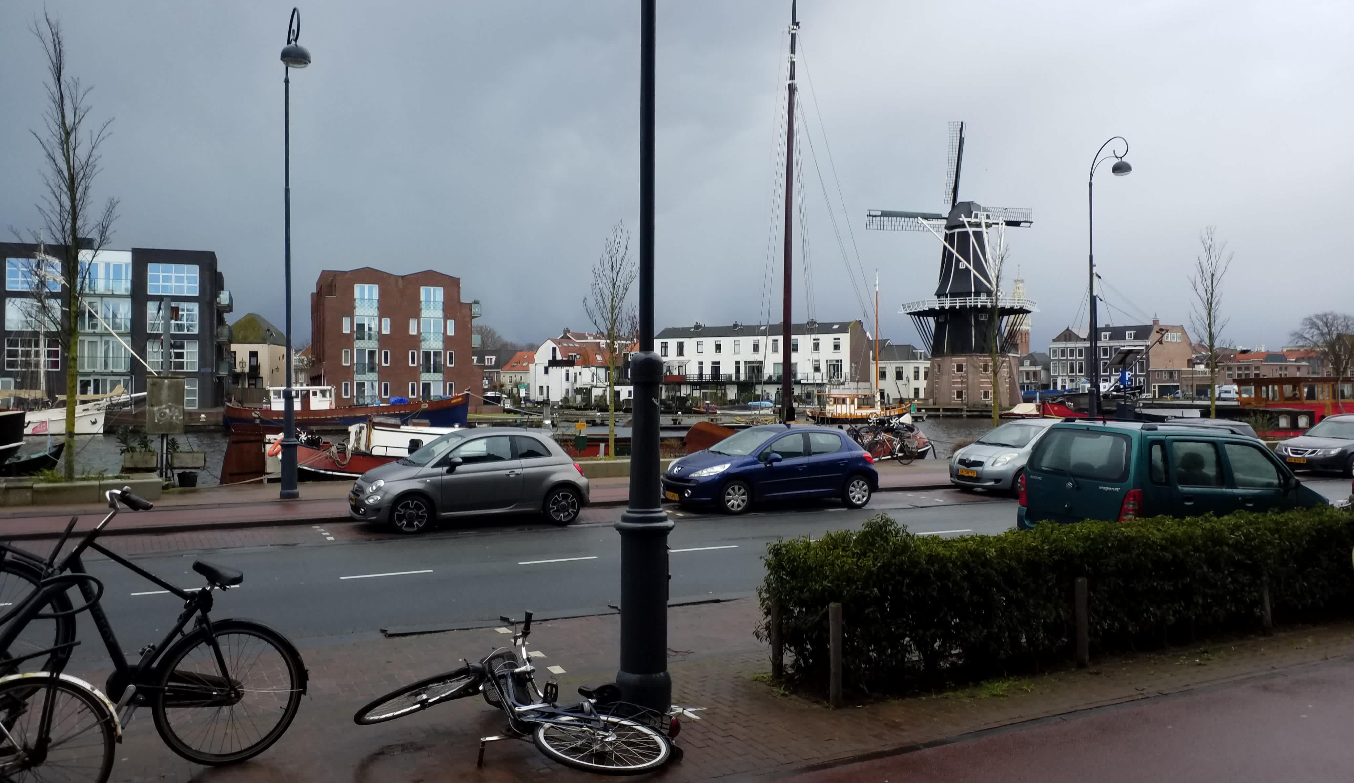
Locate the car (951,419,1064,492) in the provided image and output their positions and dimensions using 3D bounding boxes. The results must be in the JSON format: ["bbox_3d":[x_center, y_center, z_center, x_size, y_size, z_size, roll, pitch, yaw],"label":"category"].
[{"bbox_3d":[7.475,1.365,22.194,3.750,1.530,1.700,0,0,-29],"label":"car"}]

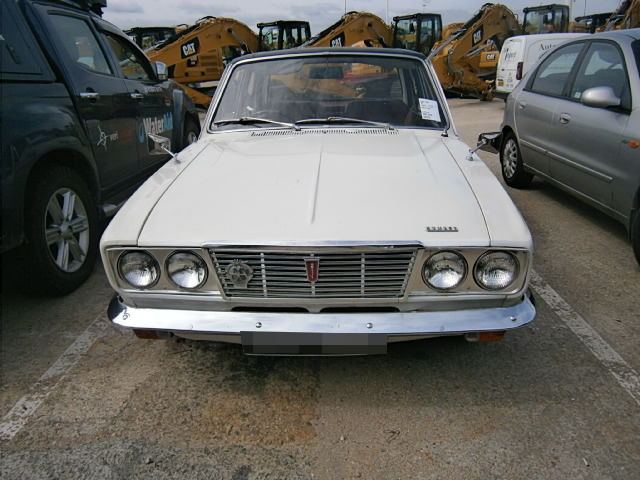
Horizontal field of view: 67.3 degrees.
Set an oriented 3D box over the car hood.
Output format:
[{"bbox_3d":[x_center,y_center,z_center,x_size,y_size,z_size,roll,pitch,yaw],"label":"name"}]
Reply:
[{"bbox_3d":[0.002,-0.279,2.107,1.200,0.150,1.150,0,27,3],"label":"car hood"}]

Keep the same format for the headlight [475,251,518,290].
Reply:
[{"bbox_3d":[0.614,0.105,1.665,0.147,0.147,0.065,0,20,3],"label":"headlight"}]

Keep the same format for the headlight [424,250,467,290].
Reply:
[{"bbox_3d":[0.431,0.104,1.654,0.147,0.147,0.065,0,20,3],"label":"headlight"}]

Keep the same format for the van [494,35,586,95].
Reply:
[{"bbox_3d":[7.533,-4.717,13.636,4.400,1.850,1.730,-3,20,-6],"label":"van"}]

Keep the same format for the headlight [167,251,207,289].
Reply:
[{"bbox_3d":[-0.472,0.106,1.703,0.147,0.147,0.065,0,20,3],"label":"headlight"}]

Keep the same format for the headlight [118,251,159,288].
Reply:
[{"bbox_3d":[-0.653,0.108,1.733,0.147,0.147,0.065,0,20,3],"label":"headlight"}]

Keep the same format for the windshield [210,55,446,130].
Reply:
[{"bbox_3d":[0.044,-0.904,2.893,1.360,0.120,0.565,0,61,3],"label":"windshield"}]

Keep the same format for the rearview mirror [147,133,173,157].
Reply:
[{"bbox_3d":[-0.769,-0.459,2.310,0.125,0.105,0.080,0,20,3],"label":"rearview mirror"}]

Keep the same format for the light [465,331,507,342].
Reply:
[{"bbox_3d":[0.585,0.343,1.705,0.145,0.050,0.070,0,20,3],"label":"light"}]

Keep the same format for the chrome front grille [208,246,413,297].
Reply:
[{"bbox_3d":[-0.020,0.123,1.684,0.725,0.190,0.065,0,20,3],"label":"chrome front grille"}]

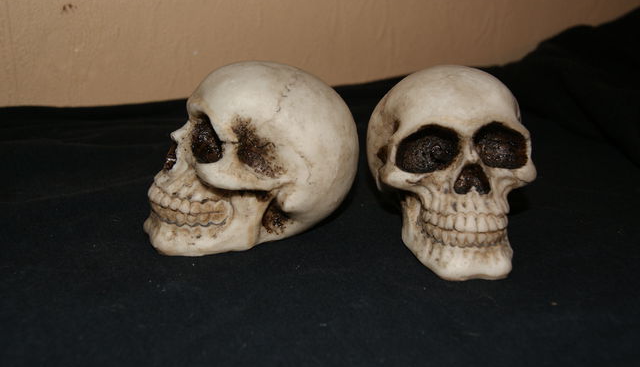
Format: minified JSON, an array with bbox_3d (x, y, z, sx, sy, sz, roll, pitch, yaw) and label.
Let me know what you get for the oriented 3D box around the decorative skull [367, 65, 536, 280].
[{"bbox_3d":[0.085,-0.018,0.456,0.105,0.118,0.150,-1,16,-4],"label":"decorative skull"}]

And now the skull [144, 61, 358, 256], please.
[{"bbox_3d":[-0.045,-0.023,0.470,0.150,0.118,0.105,-6,17,-20],"label":"skull"}]

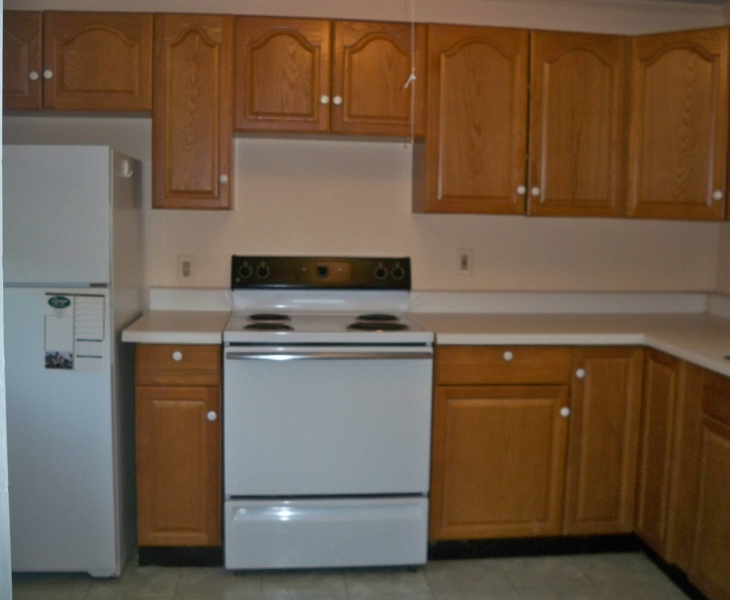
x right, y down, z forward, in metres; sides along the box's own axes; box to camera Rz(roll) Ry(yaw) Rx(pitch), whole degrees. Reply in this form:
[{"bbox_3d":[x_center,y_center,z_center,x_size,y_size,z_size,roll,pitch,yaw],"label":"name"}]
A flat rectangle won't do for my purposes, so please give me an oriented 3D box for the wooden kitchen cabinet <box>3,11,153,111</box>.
[{"bbox_3d":[-1.224,-0.933,3.204,0.790,0.380,0.318,0,7,-6],"label":"wooden kitchen cabinet"}]

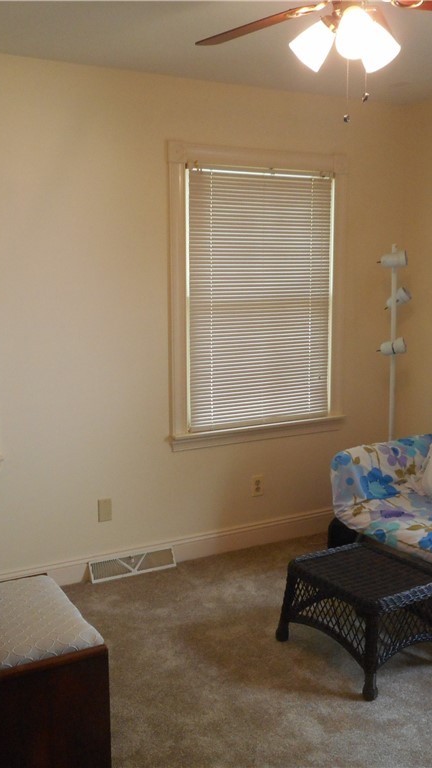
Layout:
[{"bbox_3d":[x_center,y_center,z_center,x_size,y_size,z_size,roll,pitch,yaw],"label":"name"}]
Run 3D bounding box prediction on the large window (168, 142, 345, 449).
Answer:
[{"bbox_3d":[0.256,-0.449,3.909,1.069,1.523,0.100,-5,10,-28],"label":"large window"}]

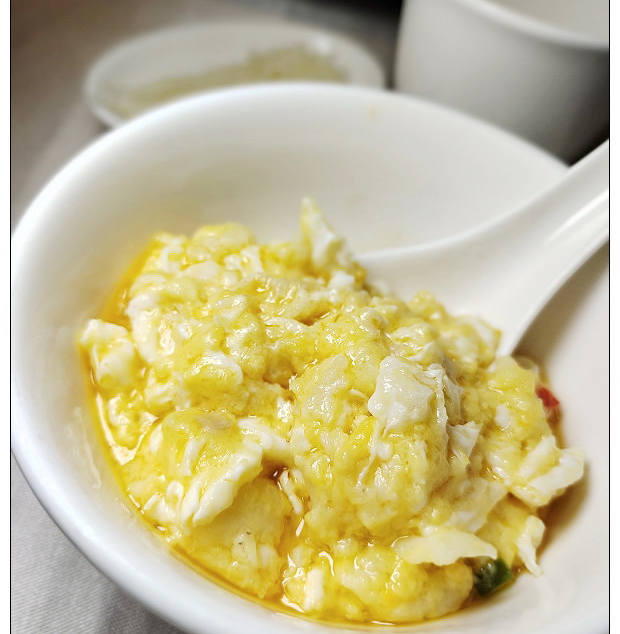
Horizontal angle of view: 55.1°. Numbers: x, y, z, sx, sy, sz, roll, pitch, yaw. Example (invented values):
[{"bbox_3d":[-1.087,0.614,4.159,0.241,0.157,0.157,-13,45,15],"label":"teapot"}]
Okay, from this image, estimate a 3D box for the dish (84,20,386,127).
[{"bbox_3d":[-0.021,-0.068,0.206,0.100,0.023,0.100,4,52,-6],"label":"dish"}]

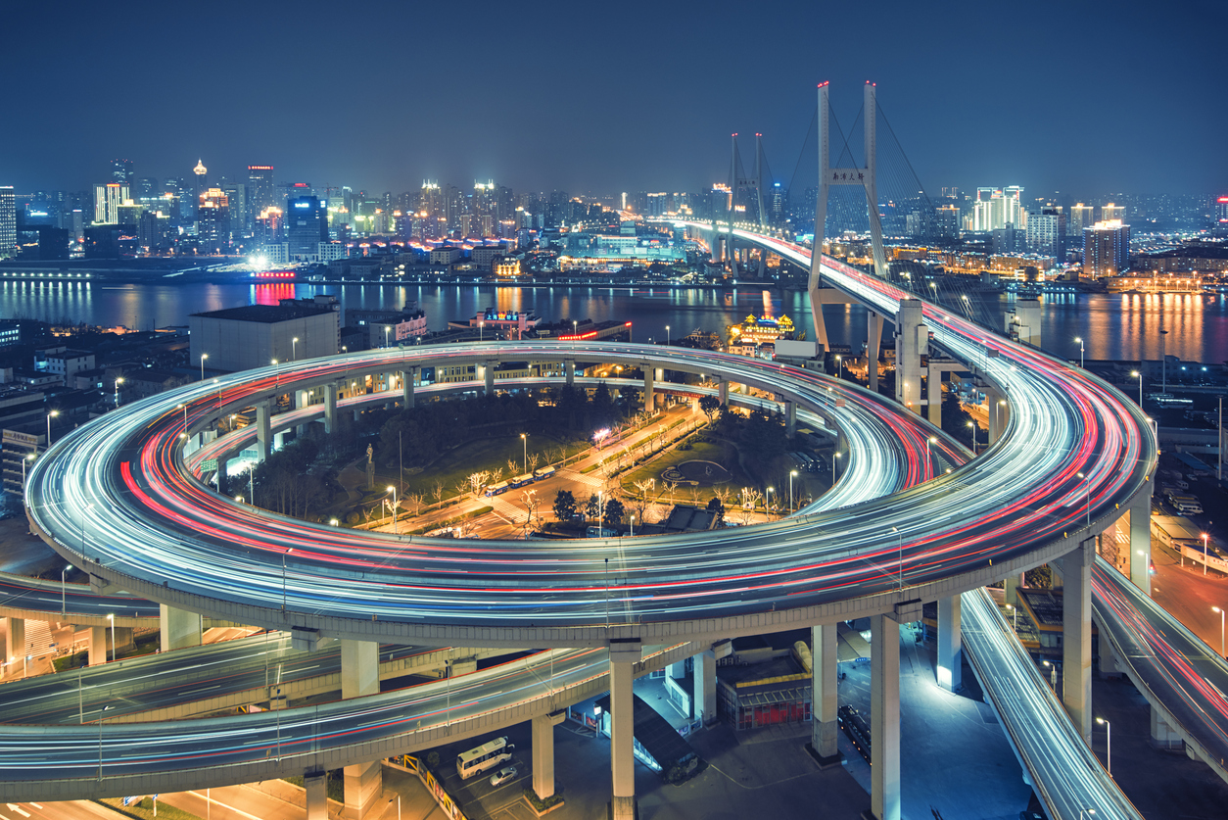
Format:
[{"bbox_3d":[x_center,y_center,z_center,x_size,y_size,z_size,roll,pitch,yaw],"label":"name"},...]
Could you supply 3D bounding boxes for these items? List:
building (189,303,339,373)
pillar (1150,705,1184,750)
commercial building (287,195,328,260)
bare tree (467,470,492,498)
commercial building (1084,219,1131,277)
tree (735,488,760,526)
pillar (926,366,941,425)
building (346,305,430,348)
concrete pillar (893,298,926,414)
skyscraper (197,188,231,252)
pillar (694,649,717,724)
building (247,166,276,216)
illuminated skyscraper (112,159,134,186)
[{"bbox_3d":[-182.269,-36.905,429.600,57.000,26.800,41.000,5,14,22],"label":"building"},{"bbox_3d":[90.352,51.751,133.821,4.300,7.200,2.000,1,13,3],"label":"pillar"},{"bbox_3d":[-416.150,-245.575,1110.000,41.000,88.000,26.000,0,13,0],"label":"commercial building"},{"bbox_3d":[-40.208,22.190,243.636,7.300,7.990,6.800,0,12,0],"label":"bare tree"},{"bbox_3d":[541.127,-178.604,900.641,34.000,59.000,48.000,12,17,43],"label":"commercial building"},{"bbox_3d":[36.239,26.283,222.000,6.400,9.300,6.200,0,13,0],"label":"tree"},{"bbox_3d":[112.480,-0.624,286.756,4.600,29.980,3.600,0,12,0],"label":"pillar"},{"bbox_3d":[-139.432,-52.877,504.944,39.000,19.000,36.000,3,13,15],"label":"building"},{"bbox_3d":[102.810,-11.614,283.261,10.500,53.030,7.800,0,12,0],"label":"concrete pillar"},{"bbox_3d":[-597.712,-281.905,1225.017,42.000,92.250,36.000,-4,13,-17],"label":"skyscraper"},{"bbox_3d":[15.565,47.045,139.500,2.400,13.000,2.400,-6,15,-24],"label":"pillar"},{"bbox_3d":[-681.165,-406.243,1580.000,40.000,136.000,34.000,-2,14,-8],"label":"building"},{"bbox_3d":[-1097.519,-483.652,1830.000,37.000,158.000,35.000,-3,14,-14],"label":"illuminated skyscraper"}]

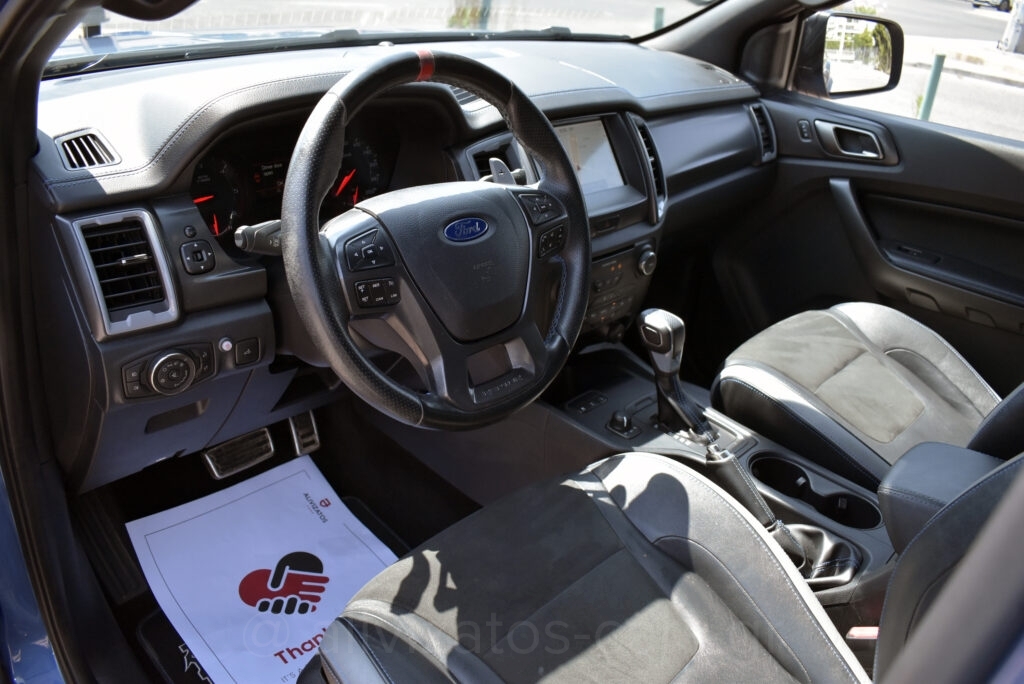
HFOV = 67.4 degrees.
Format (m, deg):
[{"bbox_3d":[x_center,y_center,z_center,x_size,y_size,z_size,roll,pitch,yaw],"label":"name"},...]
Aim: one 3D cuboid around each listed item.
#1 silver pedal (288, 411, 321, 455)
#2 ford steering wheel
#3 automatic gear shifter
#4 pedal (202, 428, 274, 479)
[{"bbox_3d":[-0.393,0.151,1.443,0.047,0.110,0.025,-22,16,-40],"label":"silver pedal"},{"bbox_3d":[-0.068,-0.098,0.788,0.375,0.375,0.100,-22,14,-40],"label":"ford steering wheel"},{"bbox_3d":[0.241,0.049,1.108,0.056,0.175,0.115,-22,34,-40],"label":"automatic gear shifter"},{"bbox_3d":[-0.469,0.195,1.335,0.108,0.054,0.025,-22,-2,-40],"label":"pedal"}]

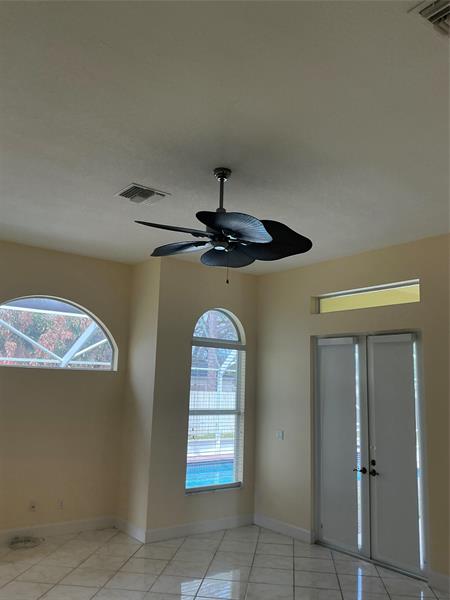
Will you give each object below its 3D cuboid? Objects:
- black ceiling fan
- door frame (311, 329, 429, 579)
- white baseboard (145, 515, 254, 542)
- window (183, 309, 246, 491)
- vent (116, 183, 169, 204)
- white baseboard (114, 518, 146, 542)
[{"bbox_3d":[-0.030,-0.659,3.611,1.310,0.677,1.310,10,-13,-37],"label":"black ceiling fan"},{"bbox_3d":[1.551,1.590,5.368,0.130,2.411,1.484,10,-13,-37],"label":"door frame"},{"bbox_3d":[-0.246,2.811,5.985,1.661,0.123,0.020,10,-13,-37],"label":"white baseboard"},{"bbox_3d":[-0.114,1.273,6.419,0.910,2.326,0.120,10,-13,-37],"label":"window"},{"bbox_3d":[-0.723,-0.901,4.221,0.342,0.025,0.351,10,-13,-37],"label":"vent"},{"bbox_3d":[-1.151,2.742,5.791,0.020,0.123,0.768,10,-13,-37],"label":"white baseboard"}]

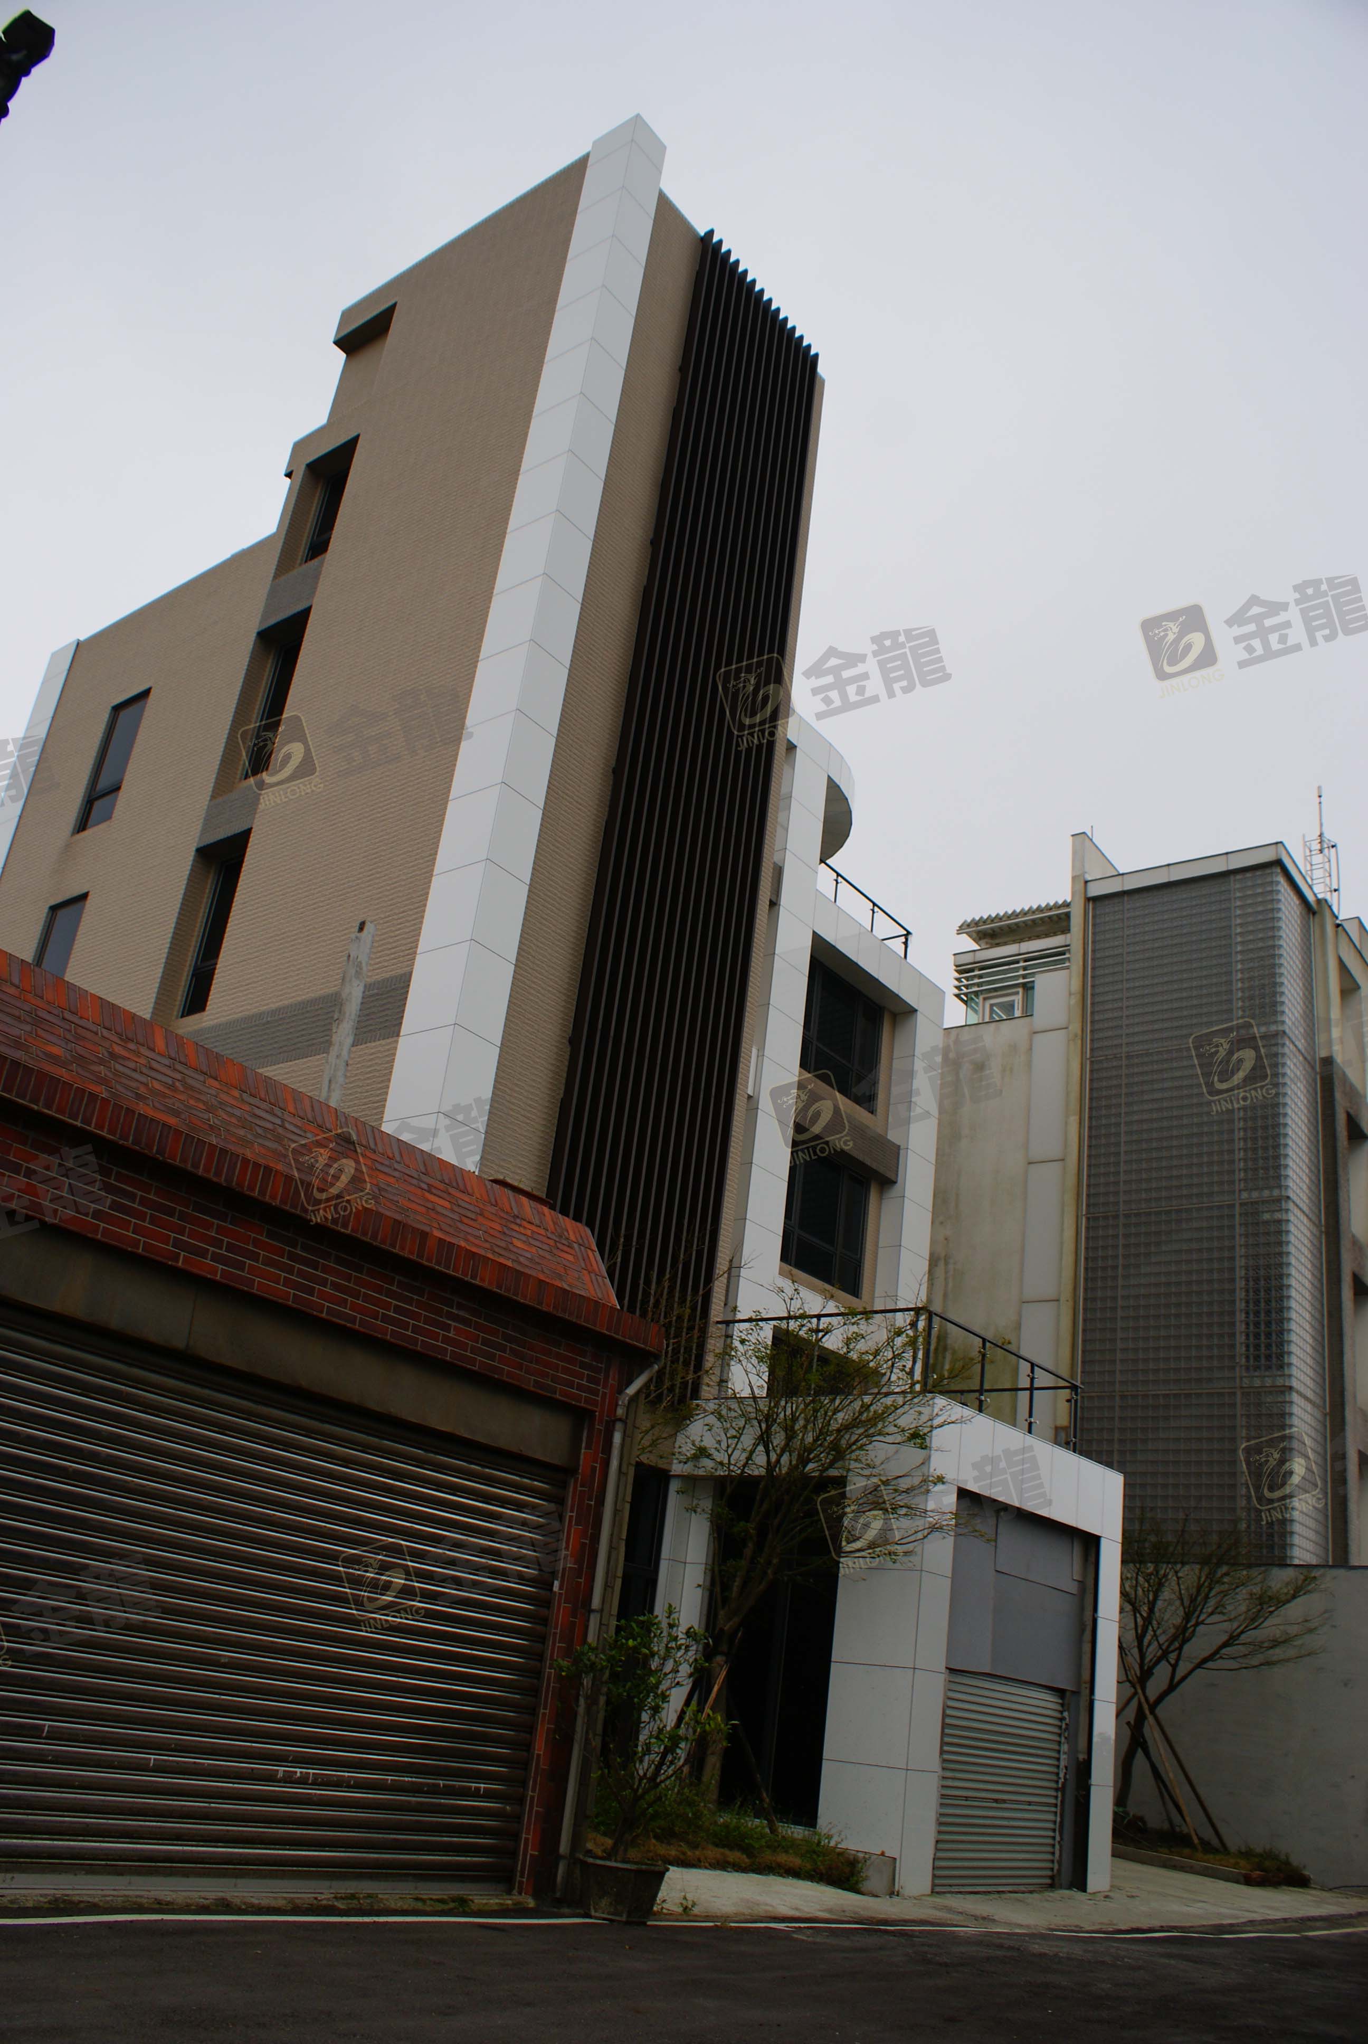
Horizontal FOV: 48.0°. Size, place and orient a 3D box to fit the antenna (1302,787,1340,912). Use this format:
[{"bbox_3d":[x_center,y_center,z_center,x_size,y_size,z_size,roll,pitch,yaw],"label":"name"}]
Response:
[{"bbox_3d":[14.800,-3.800,35.500,0.700,4.000,0.700,-7,-27,31],"label":"antenna"}]

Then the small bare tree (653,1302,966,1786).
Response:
[{"bbox_3d":[1.185,5.281,15.516,2.900,5.224,2.800,5,-24,6],"label":"small bare tree"}]

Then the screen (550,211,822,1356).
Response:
[{"bbox_3d":[0.240,-3.533,19.820,0.240,16.120,2.961,-11,-30,35],"label":"screen"}]

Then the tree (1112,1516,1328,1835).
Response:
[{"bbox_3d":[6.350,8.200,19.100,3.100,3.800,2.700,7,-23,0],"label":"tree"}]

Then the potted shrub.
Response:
[{"bbox_3d":[-0.310,4.660,9.750,1.100,1.850,1.000,7,-23,0],"label":"potted shrub"}]

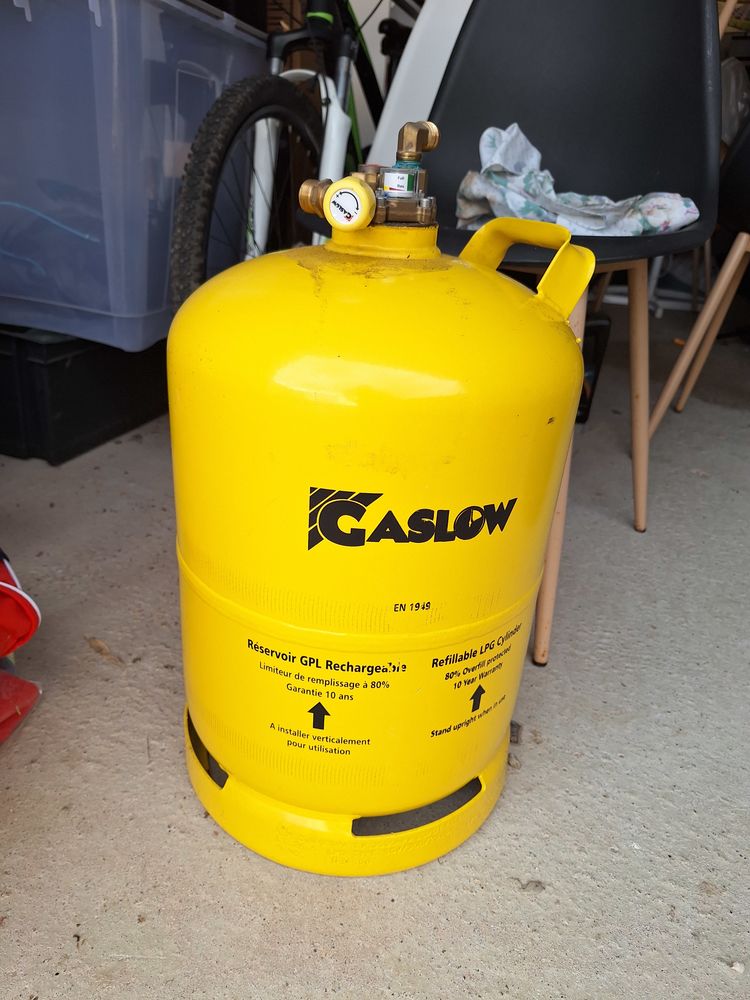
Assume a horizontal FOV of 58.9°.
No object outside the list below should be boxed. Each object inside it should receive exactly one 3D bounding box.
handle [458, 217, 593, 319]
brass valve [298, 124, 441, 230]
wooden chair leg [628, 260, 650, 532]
[{"bbox_3d":[0.115,-0.183,0.517,0.038,0.055,0.117,24,11,-34],"label":"handle"},{"bbox_3d":[-0.003,-0.218,0.448,0.096,0.064,0.082,12,25,16],"label":"brass valve"},{"bbox_3d":[0.411,-0.141,1.027,0.028,0.447,0.028,-9,27,6],"label":"wooden chair leg"}]

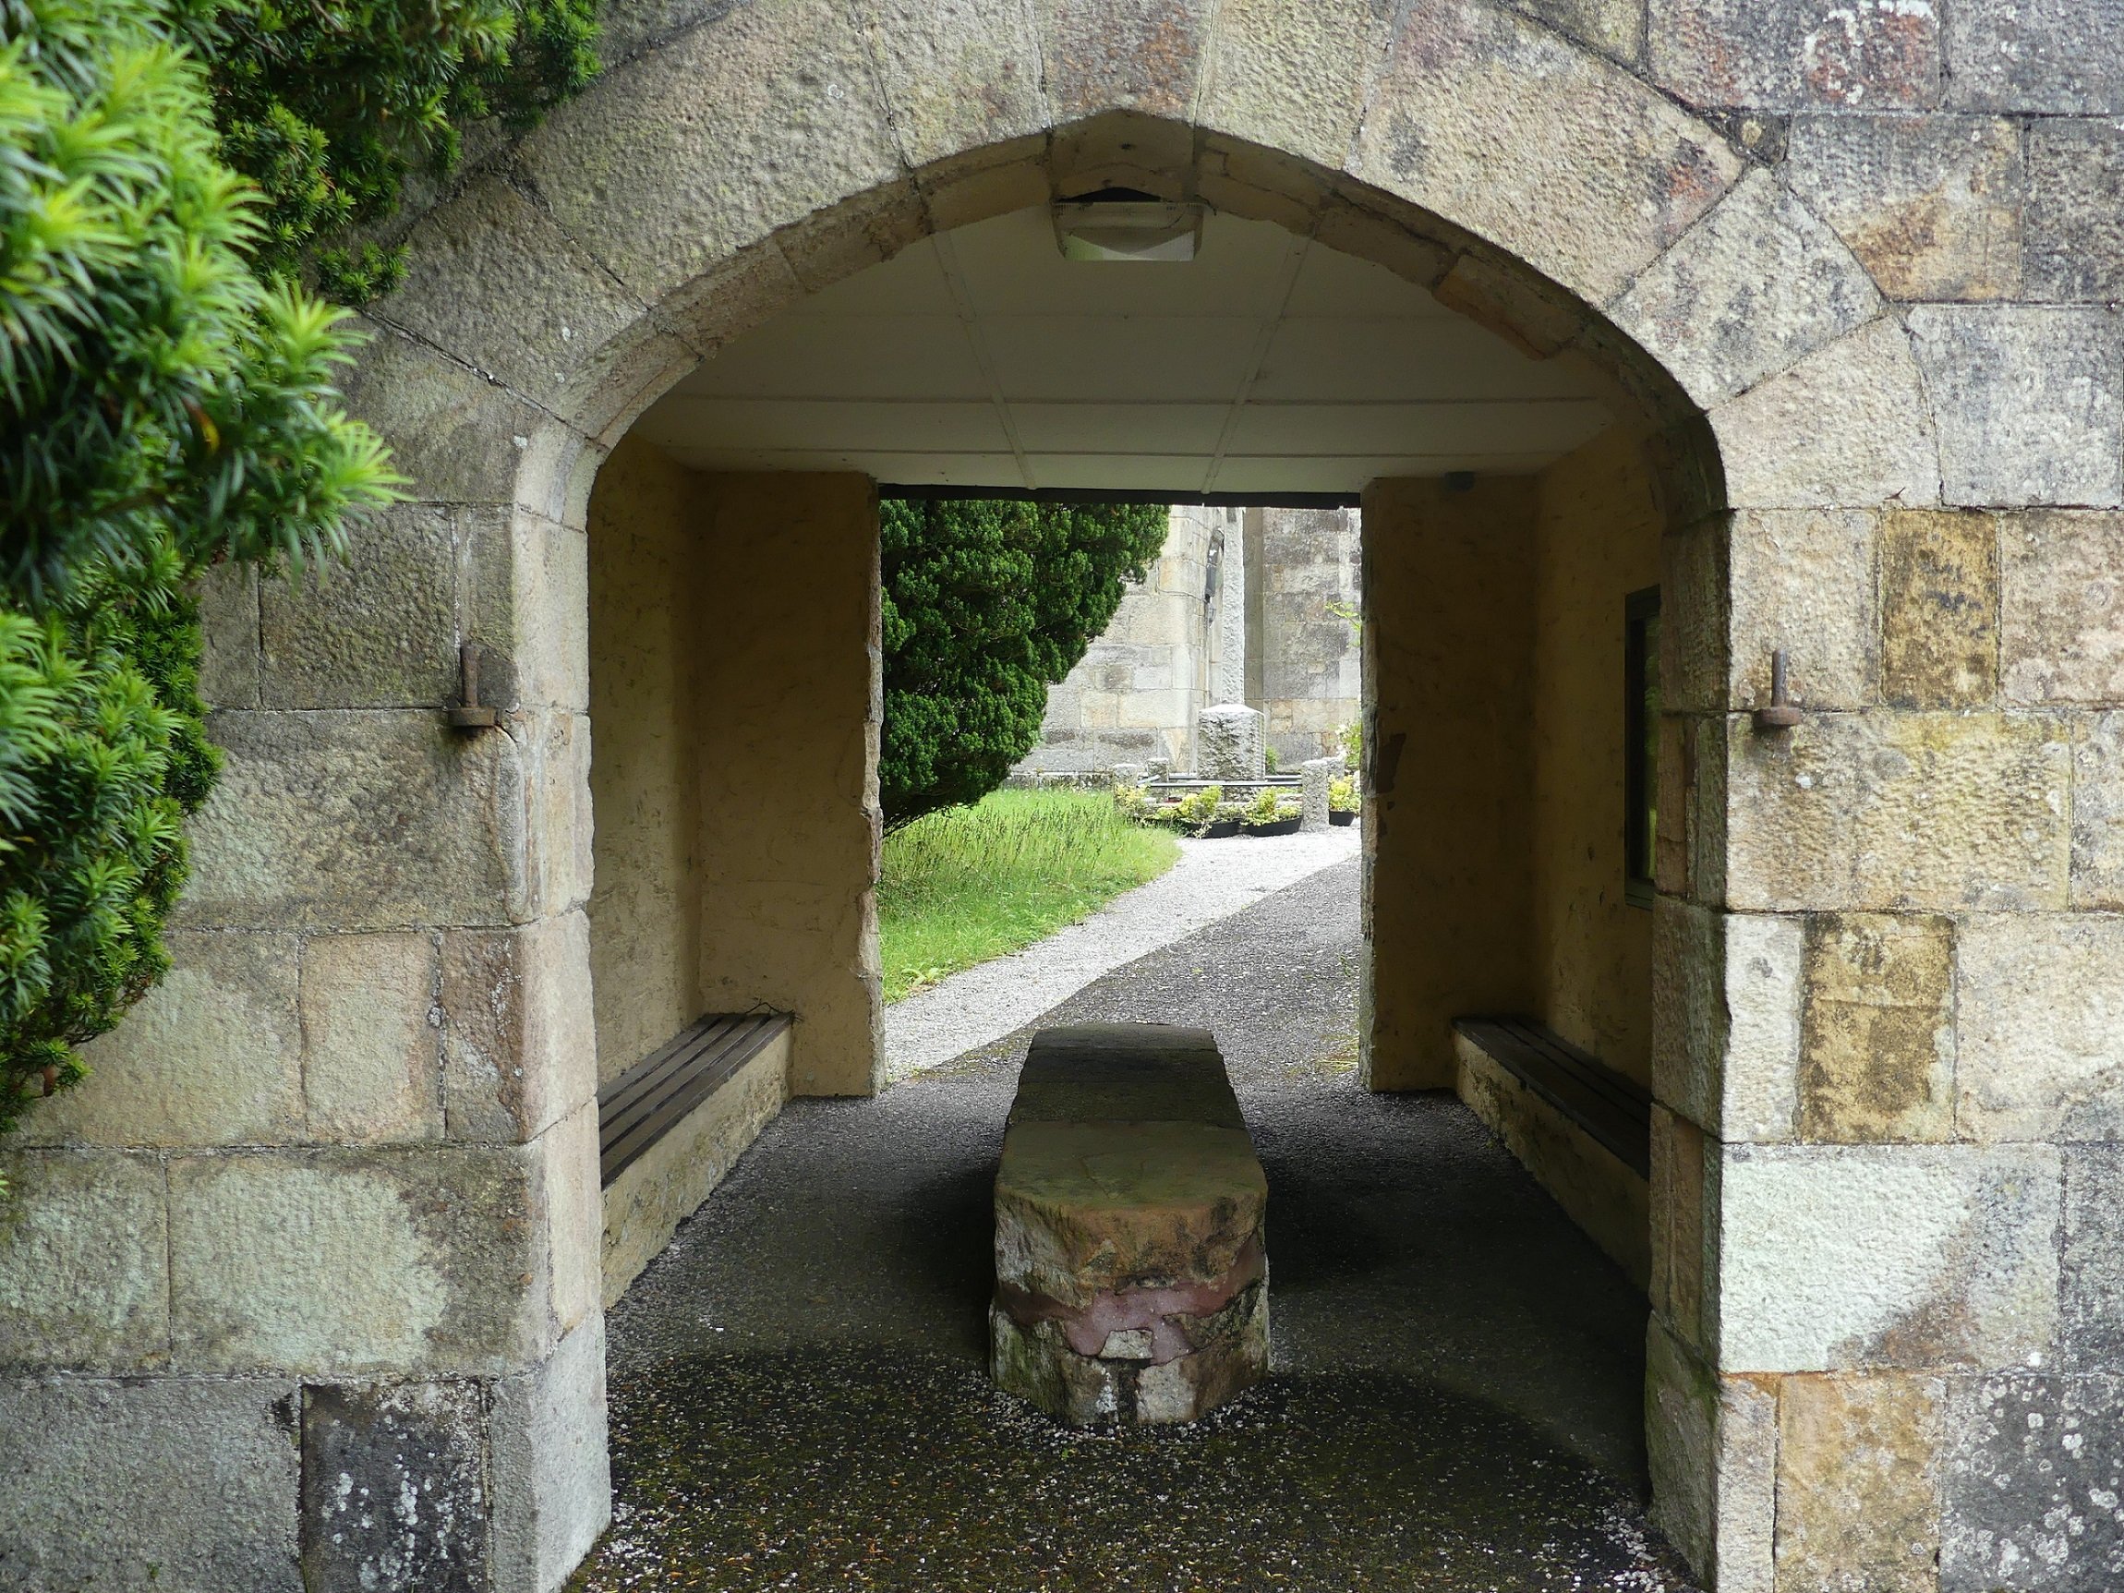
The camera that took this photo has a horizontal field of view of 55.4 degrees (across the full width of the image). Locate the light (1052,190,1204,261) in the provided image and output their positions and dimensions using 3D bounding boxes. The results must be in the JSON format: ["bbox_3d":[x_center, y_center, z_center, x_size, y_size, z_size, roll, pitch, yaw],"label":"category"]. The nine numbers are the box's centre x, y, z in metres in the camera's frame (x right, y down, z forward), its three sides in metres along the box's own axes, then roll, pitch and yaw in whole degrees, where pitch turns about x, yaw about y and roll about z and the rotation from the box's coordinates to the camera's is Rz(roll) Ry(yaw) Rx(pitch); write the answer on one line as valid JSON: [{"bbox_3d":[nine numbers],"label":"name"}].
[{"bbox_3d":[0.133,-1.131,4.053,0.285,0.105,0.190,0,2,1],"label":"light"}]

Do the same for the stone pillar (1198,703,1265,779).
[{"bbox_3d":[1.794,-0.501,21.456,0.630,0.951,0.630,0,2,15],"label":"stone pillar"}]

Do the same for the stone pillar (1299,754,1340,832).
[{"bbox_3d":[2.548,0.000,20.452,0.260,0.722,0.260,0,2,15],"label":"stone pillar"}]

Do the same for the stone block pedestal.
[{"bbox_3d":[0.178,1.048,5.606,0.623,0.442,2.659,0,2,1],"label":"stone block pedestal"}]

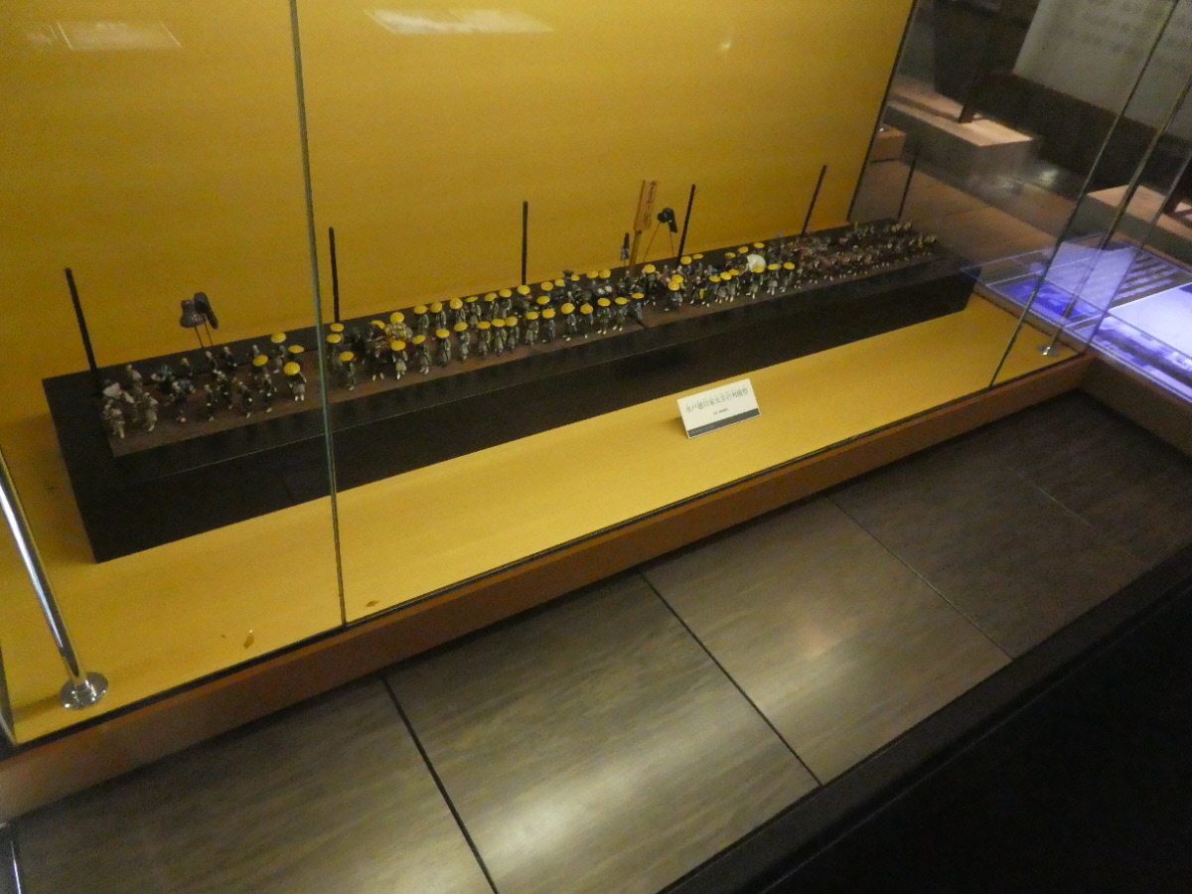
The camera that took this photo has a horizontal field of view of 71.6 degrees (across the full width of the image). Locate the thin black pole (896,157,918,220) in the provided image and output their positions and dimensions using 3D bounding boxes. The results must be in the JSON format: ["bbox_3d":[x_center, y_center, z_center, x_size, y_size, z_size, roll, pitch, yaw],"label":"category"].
[{"bbox_3d":[1.012,-0.821,2.715,0.010,0.275,0.010,-23,48,-24],"label":"thin black pole"}]

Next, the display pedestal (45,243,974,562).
[{"bbox_3d":[0.067,-0.296,2.213,2.584,0.158,0.390,-17,45,-30],"label":"display pedestal"}]

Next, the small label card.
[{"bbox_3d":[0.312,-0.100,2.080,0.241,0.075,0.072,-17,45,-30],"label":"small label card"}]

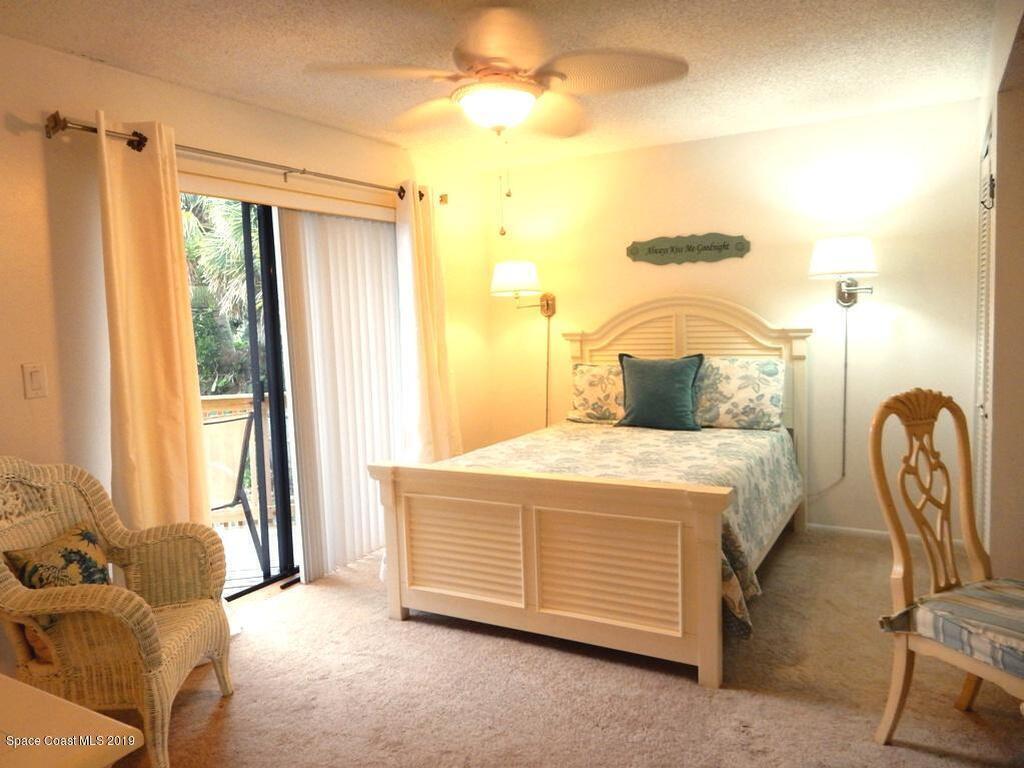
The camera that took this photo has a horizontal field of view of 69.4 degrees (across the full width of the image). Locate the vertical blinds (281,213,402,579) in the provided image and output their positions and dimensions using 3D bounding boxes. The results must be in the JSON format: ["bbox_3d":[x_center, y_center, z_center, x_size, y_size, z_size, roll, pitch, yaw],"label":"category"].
[{"bbox_3d":[-0.879,0.035,4.217,0.090,1.950,1.010,1,6,29],"label":"vertical blinds"}]

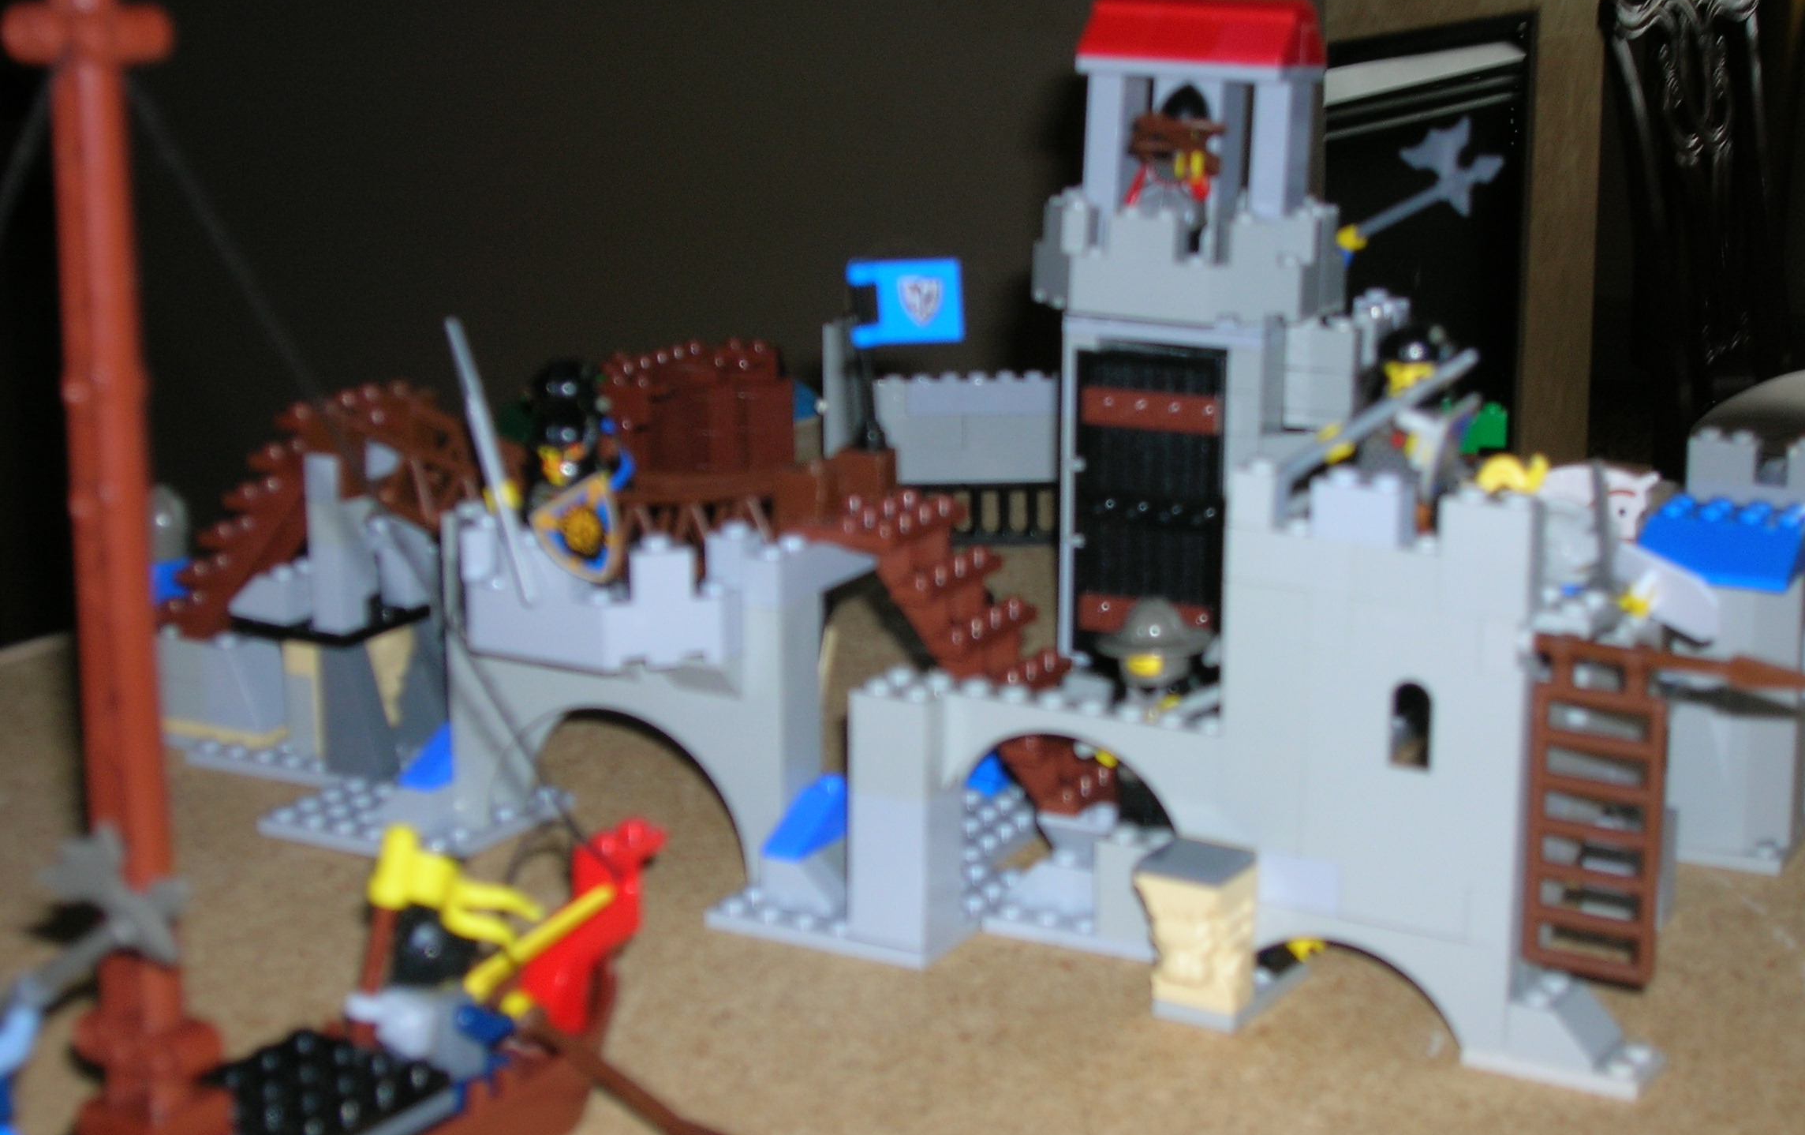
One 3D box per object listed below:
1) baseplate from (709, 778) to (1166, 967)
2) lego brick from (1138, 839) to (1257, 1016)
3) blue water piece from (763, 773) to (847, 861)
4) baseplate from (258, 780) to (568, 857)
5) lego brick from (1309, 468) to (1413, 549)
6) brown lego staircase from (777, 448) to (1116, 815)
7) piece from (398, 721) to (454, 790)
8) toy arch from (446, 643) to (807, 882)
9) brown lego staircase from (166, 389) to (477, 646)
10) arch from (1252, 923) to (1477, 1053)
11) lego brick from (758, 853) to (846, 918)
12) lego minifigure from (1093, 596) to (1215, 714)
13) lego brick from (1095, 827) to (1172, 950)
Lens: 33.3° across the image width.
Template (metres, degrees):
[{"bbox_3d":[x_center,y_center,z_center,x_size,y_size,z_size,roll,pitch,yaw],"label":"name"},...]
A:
[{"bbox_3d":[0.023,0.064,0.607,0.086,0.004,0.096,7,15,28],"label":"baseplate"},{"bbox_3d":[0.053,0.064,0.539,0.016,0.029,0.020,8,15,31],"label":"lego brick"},{"bbox_3d":[-0.018,0.050,0.594,0.008,0.011,0.024,7,15,28],"label":"blue water piece"},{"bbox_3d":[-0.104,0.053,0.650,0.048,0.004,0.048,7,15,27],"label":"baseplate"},{"bbox_3d":[0.079,-0.011,0.518,0.016,0.011,0.008,8,15,31],"label":"lego brick"},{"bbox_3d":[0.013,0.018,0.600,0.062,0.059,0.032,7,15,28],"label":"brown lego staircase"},{"bbox_3d":[-0.095,0.039,0.637,0.008,0.011,0.024,7,15,27],"label":"piece"},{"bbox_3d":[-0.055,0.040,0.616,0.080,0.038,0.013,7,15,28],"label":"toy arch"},{"bbox_3d":[-0.136,-0.012,0.677,0.061,0.054,0.032,7,15,28],"label":"brown lego staircase"},{"bbox_3d":[0.079,0.069,0.536,0.064,0.019,0.008,8,15,31],"label":"arch"},{"bbox_3d":[-0.018,0.062,0.587,0.016,0.010,0.008,7,15,28],"label":"lego brick"},{"bbox_3d":[0.048,0.029,0.572,0.020,0.044,0.017,7,15,28],"label":"lego minifigure"},{"bbox_3d":[0.046,0.061,0.570,0.016,0.020,0.008,7,15,28],"label":"lego brick"}]

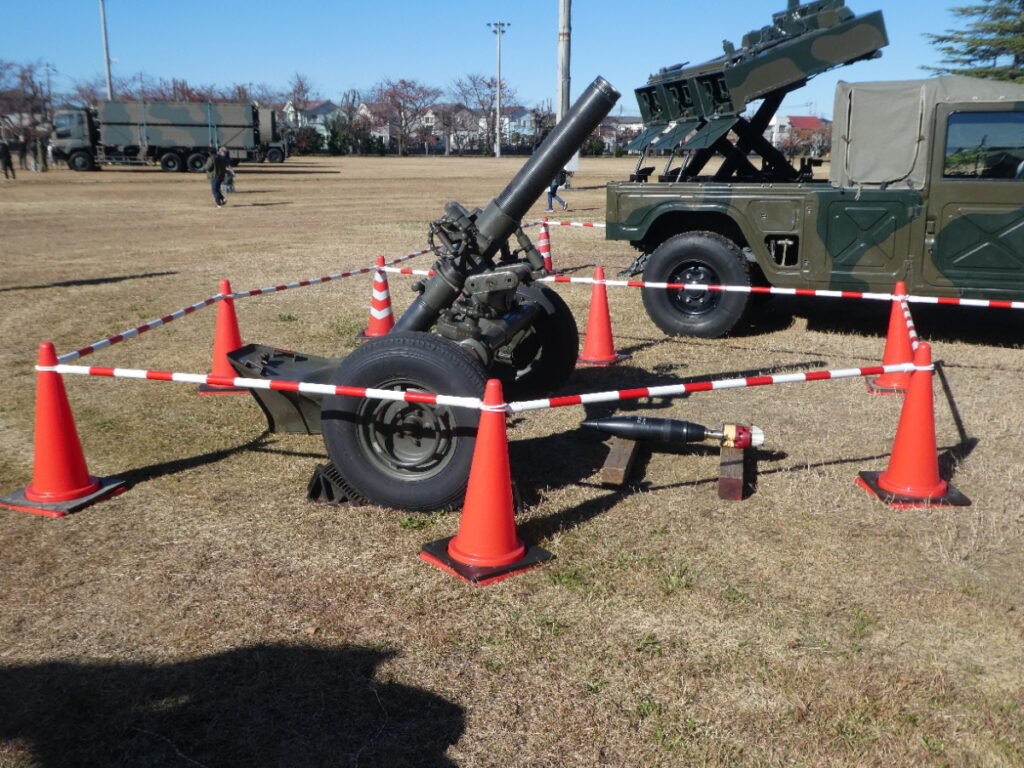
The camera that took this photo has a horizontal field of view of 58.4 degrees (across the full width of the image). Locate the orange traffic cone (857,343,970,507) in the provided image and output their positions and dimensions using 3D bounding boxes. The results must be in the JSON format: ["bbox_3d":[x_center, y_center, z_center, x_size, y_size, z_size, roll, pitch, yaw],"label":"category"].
[{"bbox_3d":[1.836,0.158,4.147,0.370,0.700,0.370,-1,14,-4],"label":"orange traffic cone"}]

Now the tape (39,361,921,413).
[{"bbox_3d":[-0.085,0.006,3.700,3.936,0.064,0.740,0,14,-2],"label":"tape"}]

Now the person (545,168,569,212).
[{"bbox_3d":[1.248,-5.642,26.000,0.650,1.570,0.550,-1,14,-5],"label":"person"}]

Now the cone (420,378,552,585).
[{"bbox_3d":[-0.086,0.322,3.450,0.370,0.700,0.370,-12,19,-40],"label":"cone"}]

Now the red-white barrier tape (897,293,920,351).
[{"bbox_3d":[2.212,-0.331,5.096,0.040,0.045,1.980,5,15,19],"label":"red-white barrier tape"}]

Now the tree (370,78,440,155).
[{"bbox_3d":[-13.096,-32.561,111.885,8.626,8.966,8.195,0,14,0],"label":"tree"}]

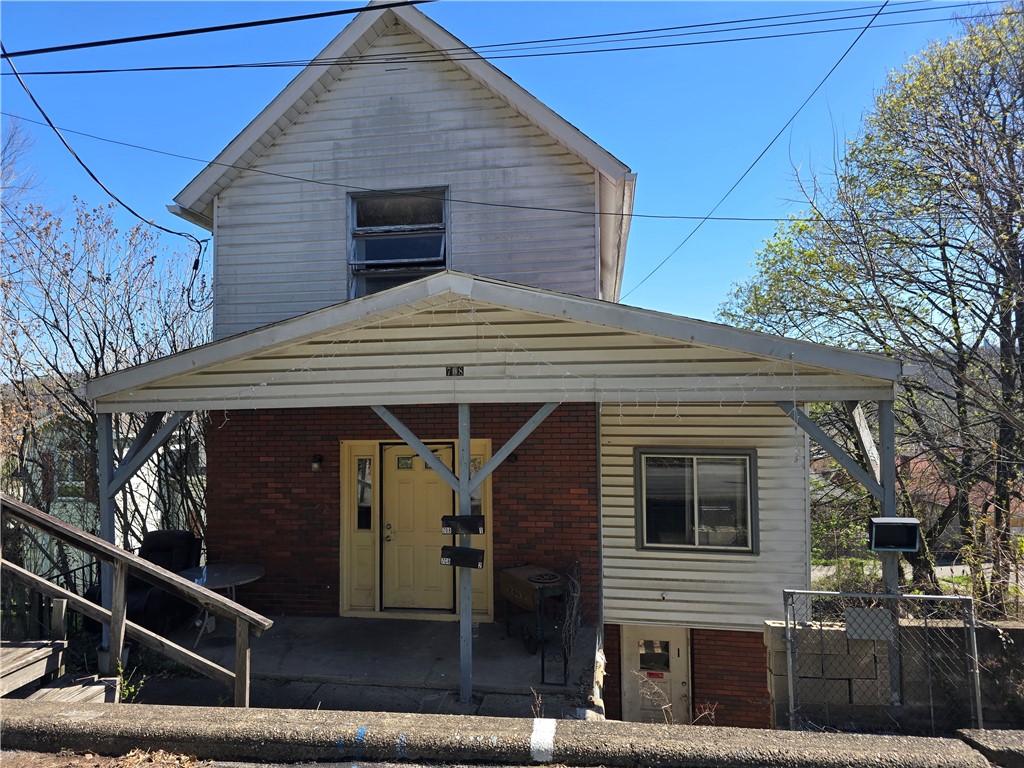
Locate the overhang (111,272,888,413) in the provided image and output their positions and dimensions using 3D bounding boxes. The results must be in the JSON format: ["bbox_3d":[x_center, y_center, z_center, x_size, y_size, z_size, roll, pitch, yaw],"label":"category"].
[{"bbox_3d":[-0.347,-0.363,7.018,7.284,1.152,2.100,-1,-3,10],"label":"overhang"}]

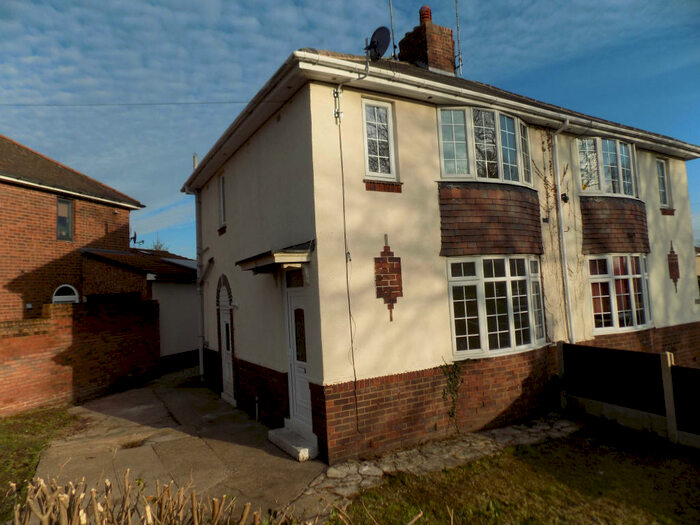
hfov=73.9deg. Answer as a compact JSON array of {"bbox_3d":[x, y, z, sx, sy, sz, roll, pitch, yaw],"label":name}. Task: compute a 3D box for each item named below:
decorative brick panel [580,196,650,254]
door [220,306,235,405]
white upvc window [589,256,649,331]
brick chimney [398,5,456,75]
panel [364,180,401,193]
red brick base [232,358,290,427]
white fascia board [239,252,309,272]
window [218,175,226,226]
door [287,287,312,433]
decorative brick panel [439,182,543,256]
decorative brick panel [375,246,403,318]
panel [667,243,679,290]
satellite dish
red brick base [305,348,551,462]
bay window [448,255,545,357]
[{"bbox_3d":[5.568,-0.743,9.480,2.458,1.127,0.275,-1,-4,-31],"label":"decorative brick panel"},{"bbox_3d":[-2.765,2.072,10.552,0.081,2.084,0.925,-1,-4,-30],"label":"door"},{"bbox_3d":[5.708,0.637,9.599,2.206,1.616,0.325,-1,-4,-30],"label":"white upvc window"},{"bbox_3d":[2.022,-5.751,12.435,0.915,2.135,1.200,-1,-4,-30],"label":"brick chimney"},{"bbox_3d":[0.496,-1.085,6.669,0.668,0.148,0.122,-1,-4,-31],"label":"panel"},{"bbox_3d":[-1.641,2.381,8.497,0.120,1.060,2.790,-1,-4,-30],"label":"red brick base"},{"bbox_3d":[-1.200,0.013,7.068,0.590,0.173,1.708,-1,-4,-30],"label":"white fascia board"},{"bbox_3d":[-2.659,-1.355,9.949,0.071,1.132,0.541,-1,-4,-31],"label":"window"},{"bbox_3d":[-0.701,1.361,6.686,0.071,1.948,0.806,-1,-4,-31],"label":"door"},{"bbox_3d":[2.468,-0.694,7.638,2.428,1.147,0.275,-1,-4,-31],"label":"decorative brick panel"},{"bbox_3d":[0.558,0.290,6.569,0.449,1.061,0.061,-1,-4,-31],"label":"decorative brick panel"},{"bbox_3d":[7.515,0.102,10.787,0.457,1.190,0.061,-1,-4,-30],"label":"panel"},{"bbox_3d":[0.407,-3.037,6.452,0.408,0.449,0.490,-1,-4,-31],"label":"satellite dish"},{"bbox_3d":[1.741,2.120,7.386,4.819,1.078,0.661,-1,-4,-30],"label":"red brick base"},{"bbox_3d":[2.612,0.705,7.814,2.318,1.647,0.346,-1,-4,-30],"label":"bay window"}]

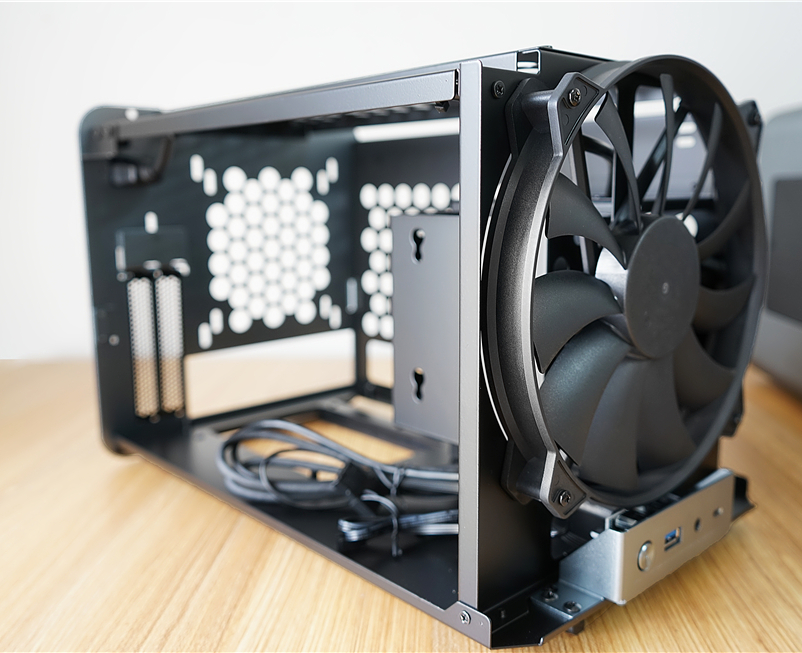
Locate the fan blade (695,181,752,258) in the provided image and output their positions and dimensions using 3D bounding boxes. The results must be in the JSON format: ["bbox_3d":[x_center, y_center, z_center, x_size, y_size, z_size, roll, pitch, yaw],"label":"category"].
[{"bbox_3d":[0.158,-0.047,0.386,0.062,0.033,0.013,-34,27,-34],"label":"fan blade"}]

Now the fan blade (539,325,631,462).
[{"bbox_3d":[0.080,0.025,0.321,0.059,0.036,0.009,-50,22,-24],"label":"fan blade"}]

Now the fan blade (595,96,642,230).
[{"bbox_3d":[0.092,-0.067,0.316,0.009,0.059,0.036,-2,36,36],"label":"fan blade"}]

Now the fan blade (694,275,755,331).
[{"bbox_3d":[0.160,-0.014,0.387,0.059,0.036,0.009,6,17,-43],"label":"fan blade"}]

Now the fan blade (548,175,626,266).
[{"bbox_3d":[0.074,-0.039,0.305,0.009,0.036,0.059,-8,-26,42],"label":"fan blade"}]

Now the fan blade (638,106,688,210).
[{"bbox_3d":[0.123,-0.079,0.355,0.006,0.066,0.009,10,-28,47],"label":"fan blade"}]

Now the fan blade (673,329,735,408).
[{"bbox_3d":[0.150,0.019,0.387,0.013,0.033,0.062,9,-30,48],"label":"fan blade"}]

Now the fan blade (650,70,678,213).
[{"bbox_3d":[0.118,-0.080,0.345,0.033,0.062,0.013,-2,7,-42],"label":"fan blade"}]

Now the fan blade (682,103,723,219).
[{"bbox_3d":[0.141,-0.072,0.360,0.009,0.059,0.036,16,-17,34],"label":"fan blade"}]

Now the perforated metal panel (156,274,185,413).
[{"bbox_3d":[-0.168,0.013,0.557,0.016,0.099,0.003,-9,13,-42],"label":"perforated metal panel"}]

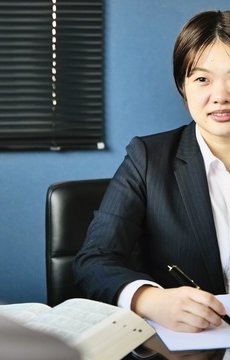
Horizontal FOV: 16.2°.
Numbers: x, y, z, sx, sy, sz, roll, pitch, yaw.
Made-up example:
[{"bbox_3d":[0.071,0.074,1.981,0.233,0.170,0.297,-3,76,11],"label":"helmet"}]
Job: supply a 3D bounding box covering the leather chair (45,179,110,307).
[{"bbox_3d":[0.165,0.445,1.701,0.540,0.880,0.580,-2,5,-25],"label":"leather chair"}]

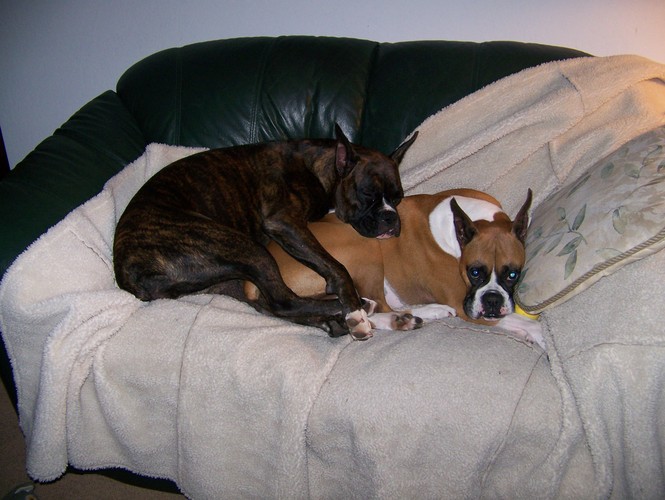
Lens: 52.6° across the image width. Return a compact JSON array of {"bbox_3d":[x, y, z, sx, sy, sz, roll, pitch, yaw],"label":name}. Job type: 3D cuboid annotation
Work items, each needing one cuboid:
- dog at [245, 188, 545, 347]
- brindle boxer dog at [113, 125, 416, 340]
[{"bbox_3d":[0.145,0.017,1.640,0.680,0.270,0.370,7,29,12],"label":"dog"},{"bbox_3d":[-0.165,-0.083,1.700,0.730,0.370,0.450,5,28,9],"label":"brindle boxer dog"}]

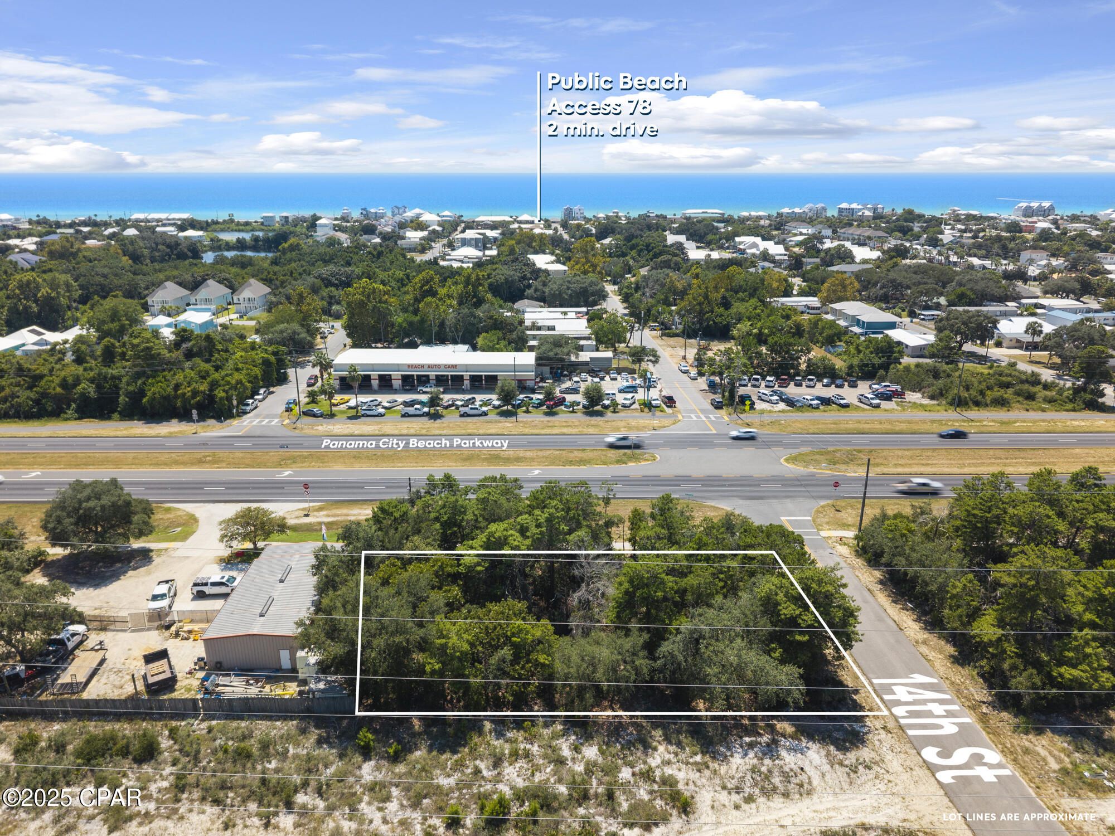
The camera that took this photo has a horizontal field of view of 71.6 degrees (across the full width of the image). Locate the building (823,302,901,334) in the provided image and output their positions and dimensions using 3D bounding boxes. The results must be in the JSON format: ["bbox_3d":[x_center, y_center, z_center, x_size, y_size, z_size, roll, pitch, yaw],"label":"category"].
[{"bbox_3d":[91.000,-29.284,230.269,12.000,7.300,27.600,-1,18,-2],"label":"building"}]

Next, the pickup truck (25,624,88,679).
[{"bbox_3d":[-49.050,22.602,75.947,2.050,2.020,6.250,0,18,1],"label":"pickup truck"}]

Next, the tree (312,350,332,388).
[{"bbox_3d":[-51.000,-10.134,167.835,4.000,9.000,4.000,-5,19,-17],"label":"tree"}]

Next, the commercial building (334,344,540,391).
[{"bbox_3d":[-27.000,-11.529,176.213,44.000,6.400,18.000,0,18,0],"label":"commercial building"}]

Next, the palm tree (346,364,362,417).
[{"bbox_3d":[-39.150,-5.399,149.929,3.000,10.400,3.000,0,18,0],"label":"palm tree"}]

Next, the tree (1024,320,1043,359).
[{"bbox_3d":[121.000,-19.725,196.894,4.200,9.500,4.200,11,21,30],"label":"tree"}]

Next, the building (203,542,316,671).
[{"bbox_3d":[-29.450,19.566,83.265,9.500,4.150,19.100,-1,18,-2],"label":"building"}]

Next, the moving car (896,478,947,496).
[{"bbox_3d":[53.800,10.028,114.972,5.700,1.800,2.000,0,18,0],"label":"moving car"}]

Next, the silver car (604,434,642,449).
[{"bbox_3d":[11.550,3.956,135.493,5.800,1.950,1.950,0,18,-1],"label":"silver car"}]

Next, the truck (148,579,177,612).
[{"bbox_3d":[-43.500,19.683,85.198,2.030,1.920,5.750,-5,18,-15],"label":"truck"}]

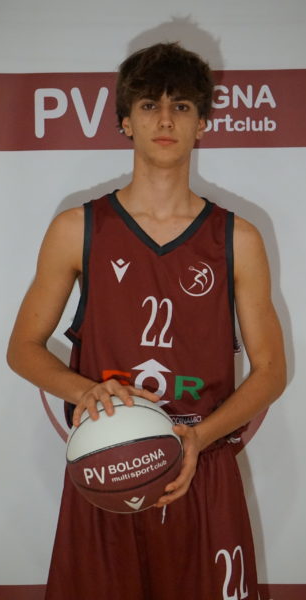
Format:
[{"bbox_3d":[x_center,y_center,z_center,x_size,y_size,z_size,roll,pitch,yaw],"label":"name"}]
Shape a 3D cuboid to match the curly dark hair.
[{"bbox_3d":[0.025,-0.460,2.970,0.212,0.200,0.240,-1,0,-2],"label":"curly dark hair"}]

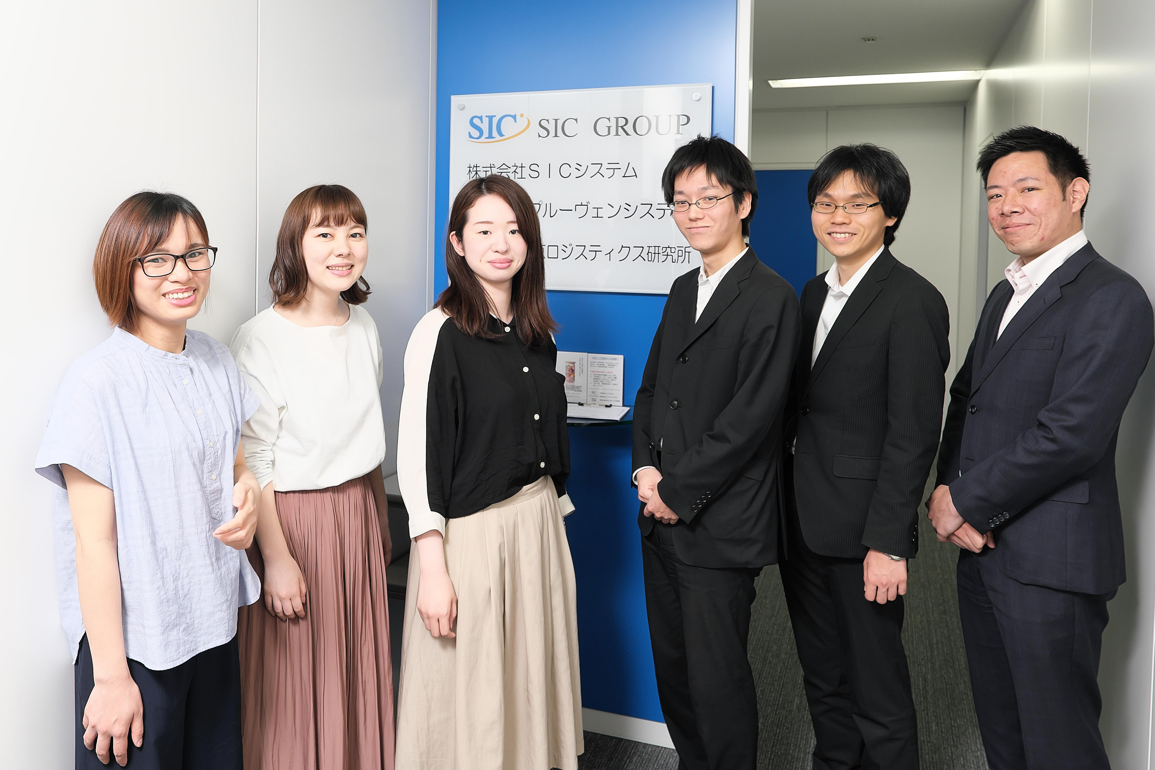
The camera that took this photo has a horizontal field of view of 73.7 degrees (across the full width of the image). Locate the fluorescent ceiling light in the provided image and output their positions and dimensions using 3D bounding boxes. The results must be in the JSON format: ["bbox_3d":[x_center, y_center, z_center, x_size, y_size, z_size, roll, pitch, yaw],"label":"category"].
[{"bbox_3d":[1.800,-1.869,4.677,1.220,0.060,0.180,3,4,17],"label":"fluorescent ceiling light"}]

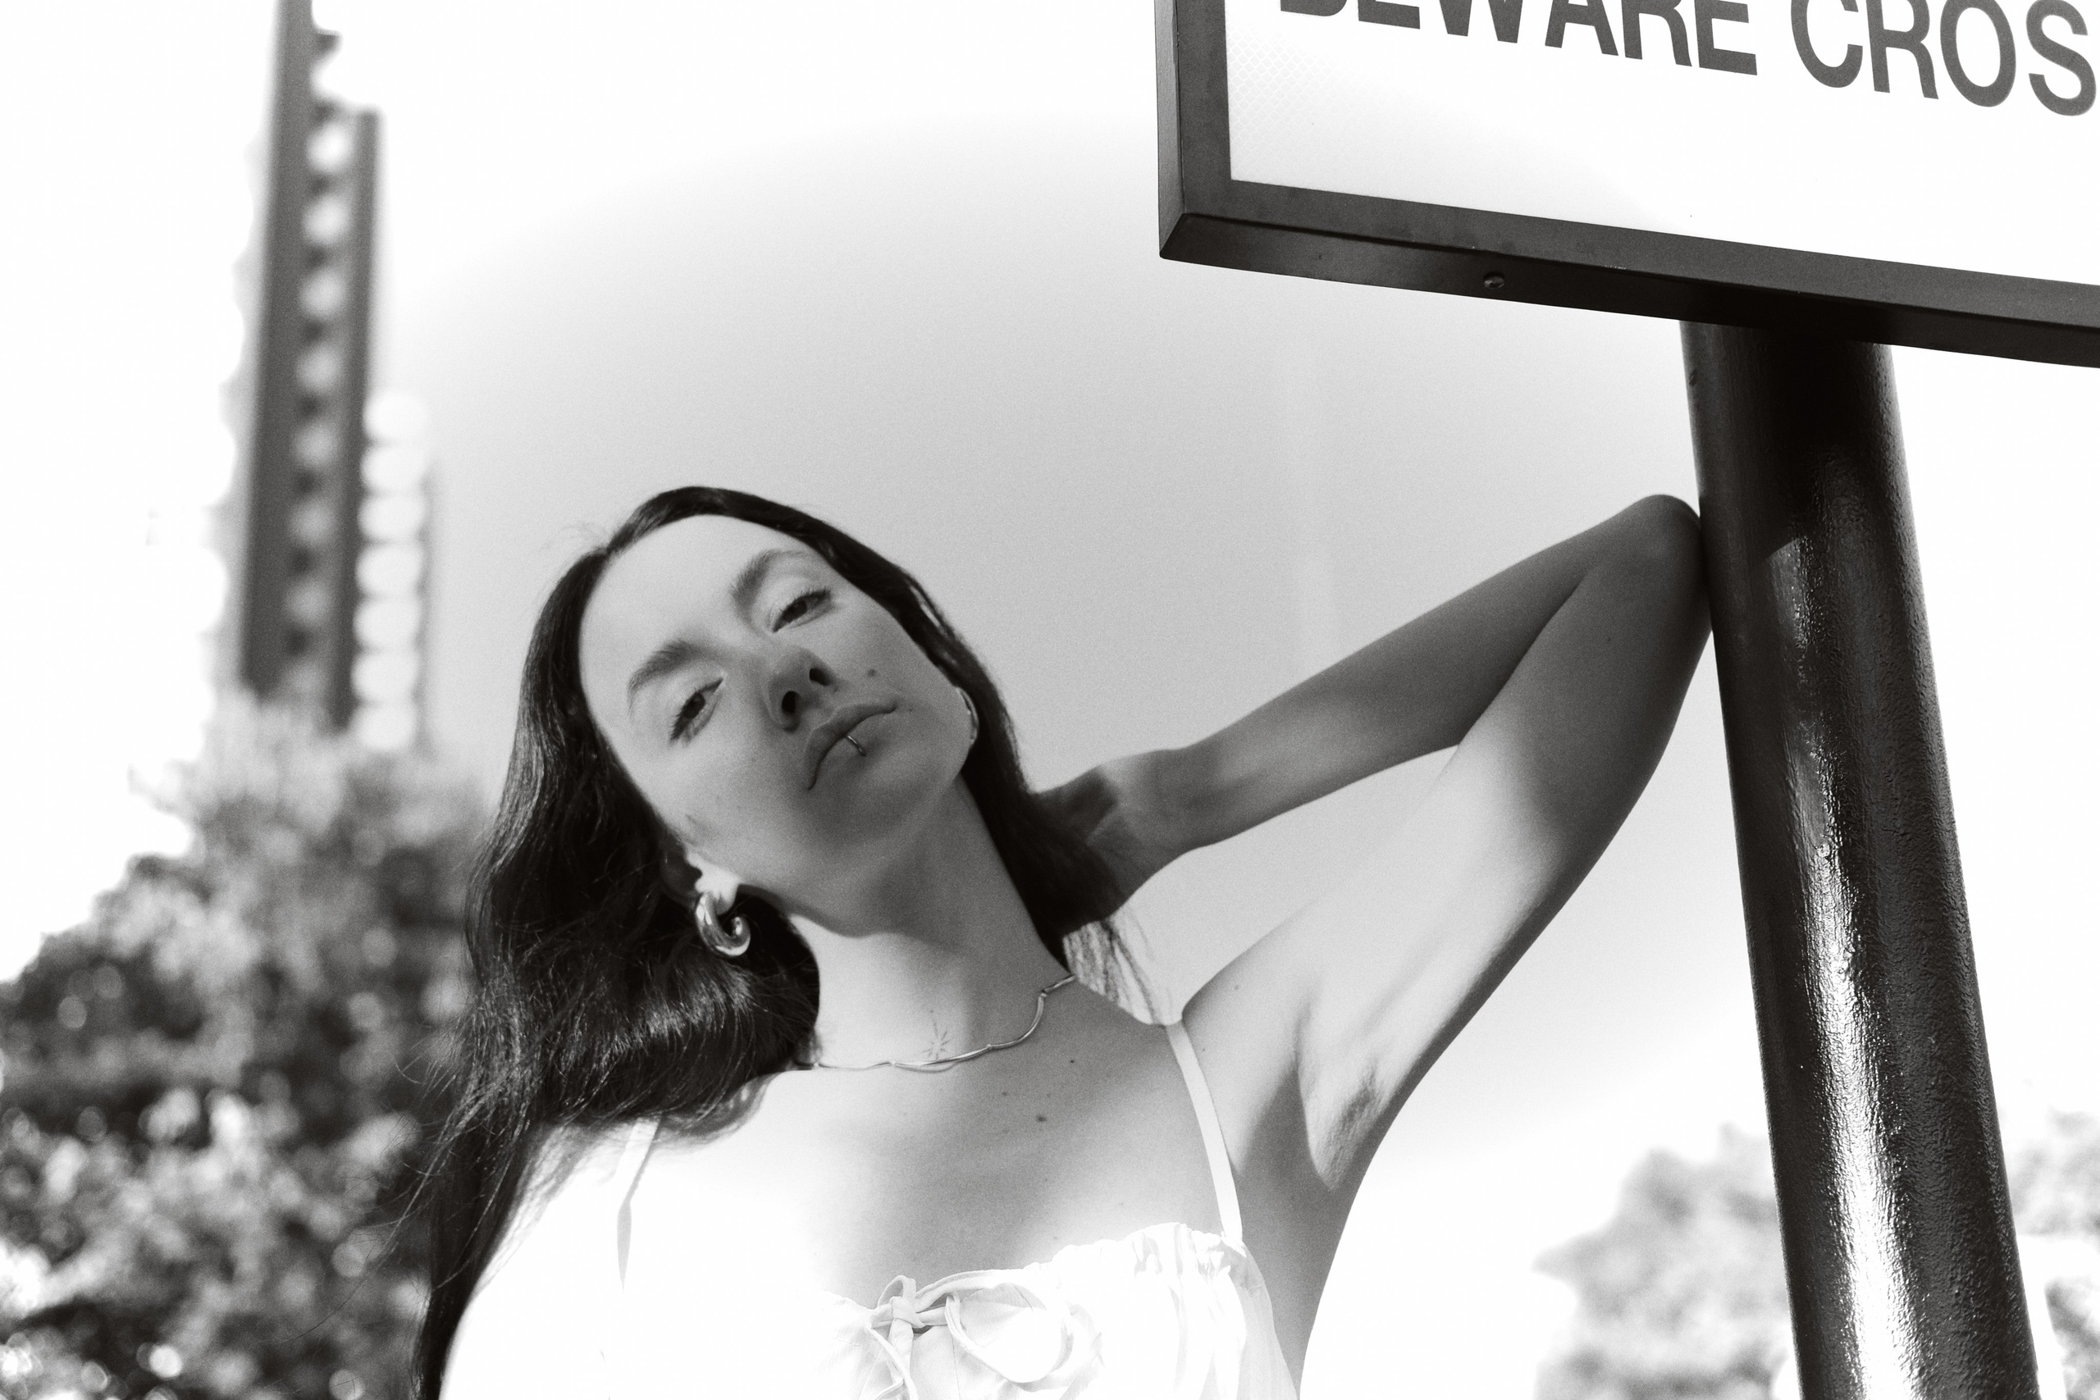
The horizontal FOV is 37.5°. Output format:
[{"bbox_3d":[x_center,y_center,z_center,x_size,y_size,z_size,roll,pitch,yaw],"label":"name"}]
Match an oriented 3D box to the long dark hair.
[{"bbox_3d":[-0.121,0.109,1.380,0.320,0.400,0.250,-1,-21,-2],"label":"long dark hair"}]

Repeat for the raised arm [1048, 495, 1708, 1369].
[{"bbox_3d":[0.147,0.100,1.375,0.295,0.370,0.180,-2,-21,-1],"label":"raised arm"}]

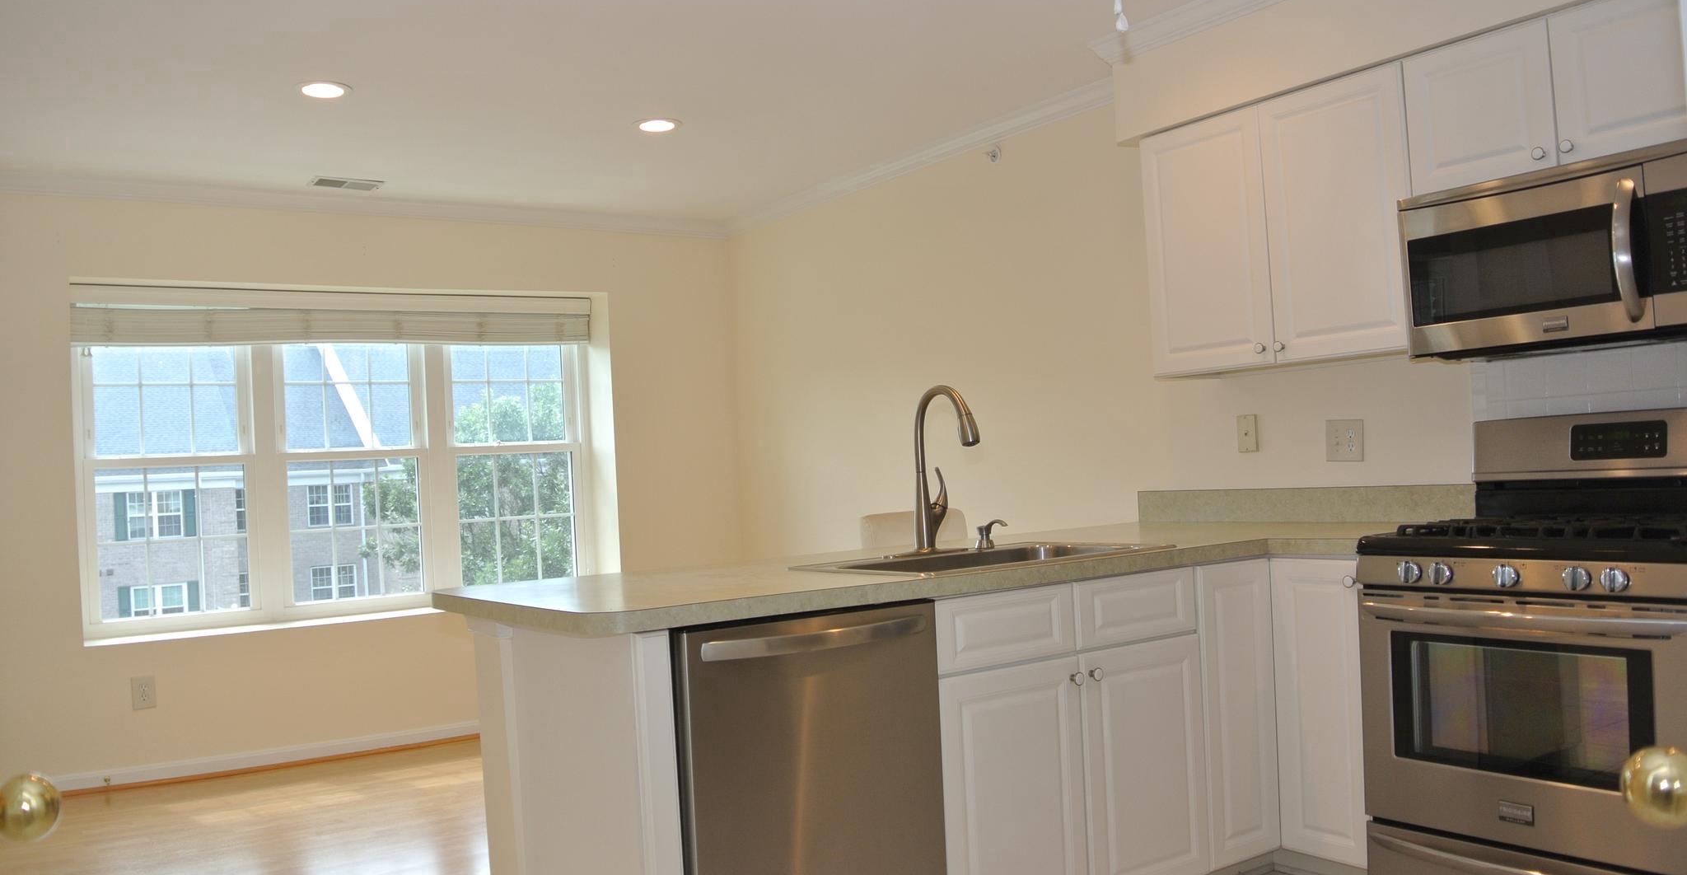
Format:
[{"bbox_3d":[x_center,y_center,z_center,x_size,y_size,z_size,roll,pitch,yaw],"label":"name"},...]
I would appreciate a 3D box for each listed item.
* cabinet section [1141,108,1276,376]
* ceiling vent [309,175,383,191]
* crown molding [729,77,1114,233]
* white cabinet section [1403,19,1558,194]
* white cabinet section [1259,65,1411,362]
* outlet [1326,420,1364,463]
[{"bbox_3d":[1.244,-0.588,3.989,0.327,0.766,0.447,-2,-2,-35],"label":"cabinet section"},{"bbox_3d":[-2.084,-1.062,5.319,0.290,0.022,0.155,-2,-2,-35],"label":"ceiling vent"},{"bbox_3d":[0.205,-1.152,5.491,0.067,0.075,2.983,-2,-2,-35],"label":"crown molding"},{"bbox_3d":[1.732,-0.829,3.295,0.327,0.368,0.373,-2,-2,-35],"label":"white cabinet section"},{"bbox_3d":[1.504,-0.610,3.623,0.327,0.766,0.452,-2,-2,-35],"label":"white cabinet section"},{"bbox_3d":[1.483,0.011,3.751,0.012,0.120,0.118,-2,-2,-35],"label":"outlet"}]

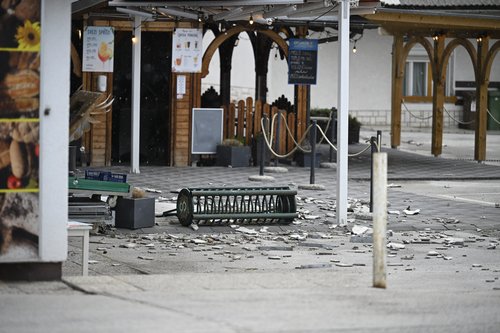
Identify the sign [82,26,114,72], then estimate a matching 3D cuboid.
[{"bbox_3d":[-2.380,-1.843,30.600,0.490,0.710,0.020,0,4,-11],"label":"sign"}]

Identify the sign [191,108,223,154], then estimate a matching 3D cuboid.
[{"bbox_3d":[-0.672,-0.560,31.100,0.500,0.720,0.050,0,4,-11],"label":"sign"}]

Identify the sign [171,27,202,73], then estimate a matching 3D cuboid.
[{"bbox_3d":[-0.994,-1.835,30.850,0.480,0.700,0.020,0,4,-11],"label":"sign"}]

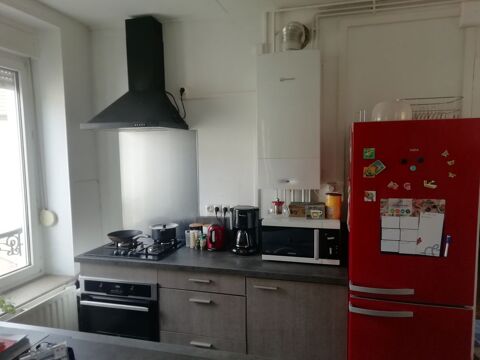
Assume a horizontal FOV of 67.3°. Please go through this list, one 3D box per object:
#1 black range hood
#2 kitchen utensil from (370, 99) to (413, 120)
[{"bbox_3d":[-0.757,-0.776,2.632,0.600,0.820,0.493,1,5,15],"label":"black range hood"},{"bbox_3d":[0.854,-0.377,2.019,0.210,0.115,0.210,1,5,16],"label":"kitchen utensil"}]

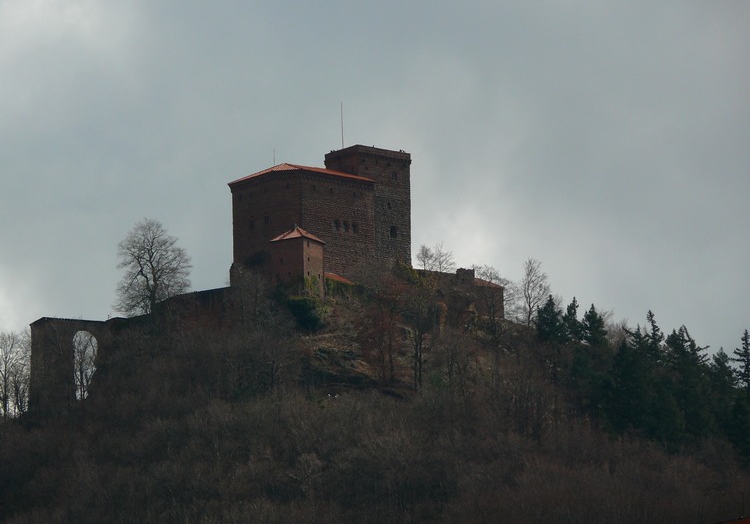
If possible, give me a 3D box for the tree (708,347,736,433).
[{"bbox_3d":[66.270,24.700,1425.000,5.340,17.180,5.340,-1,-12,0],"label":"tree"}]

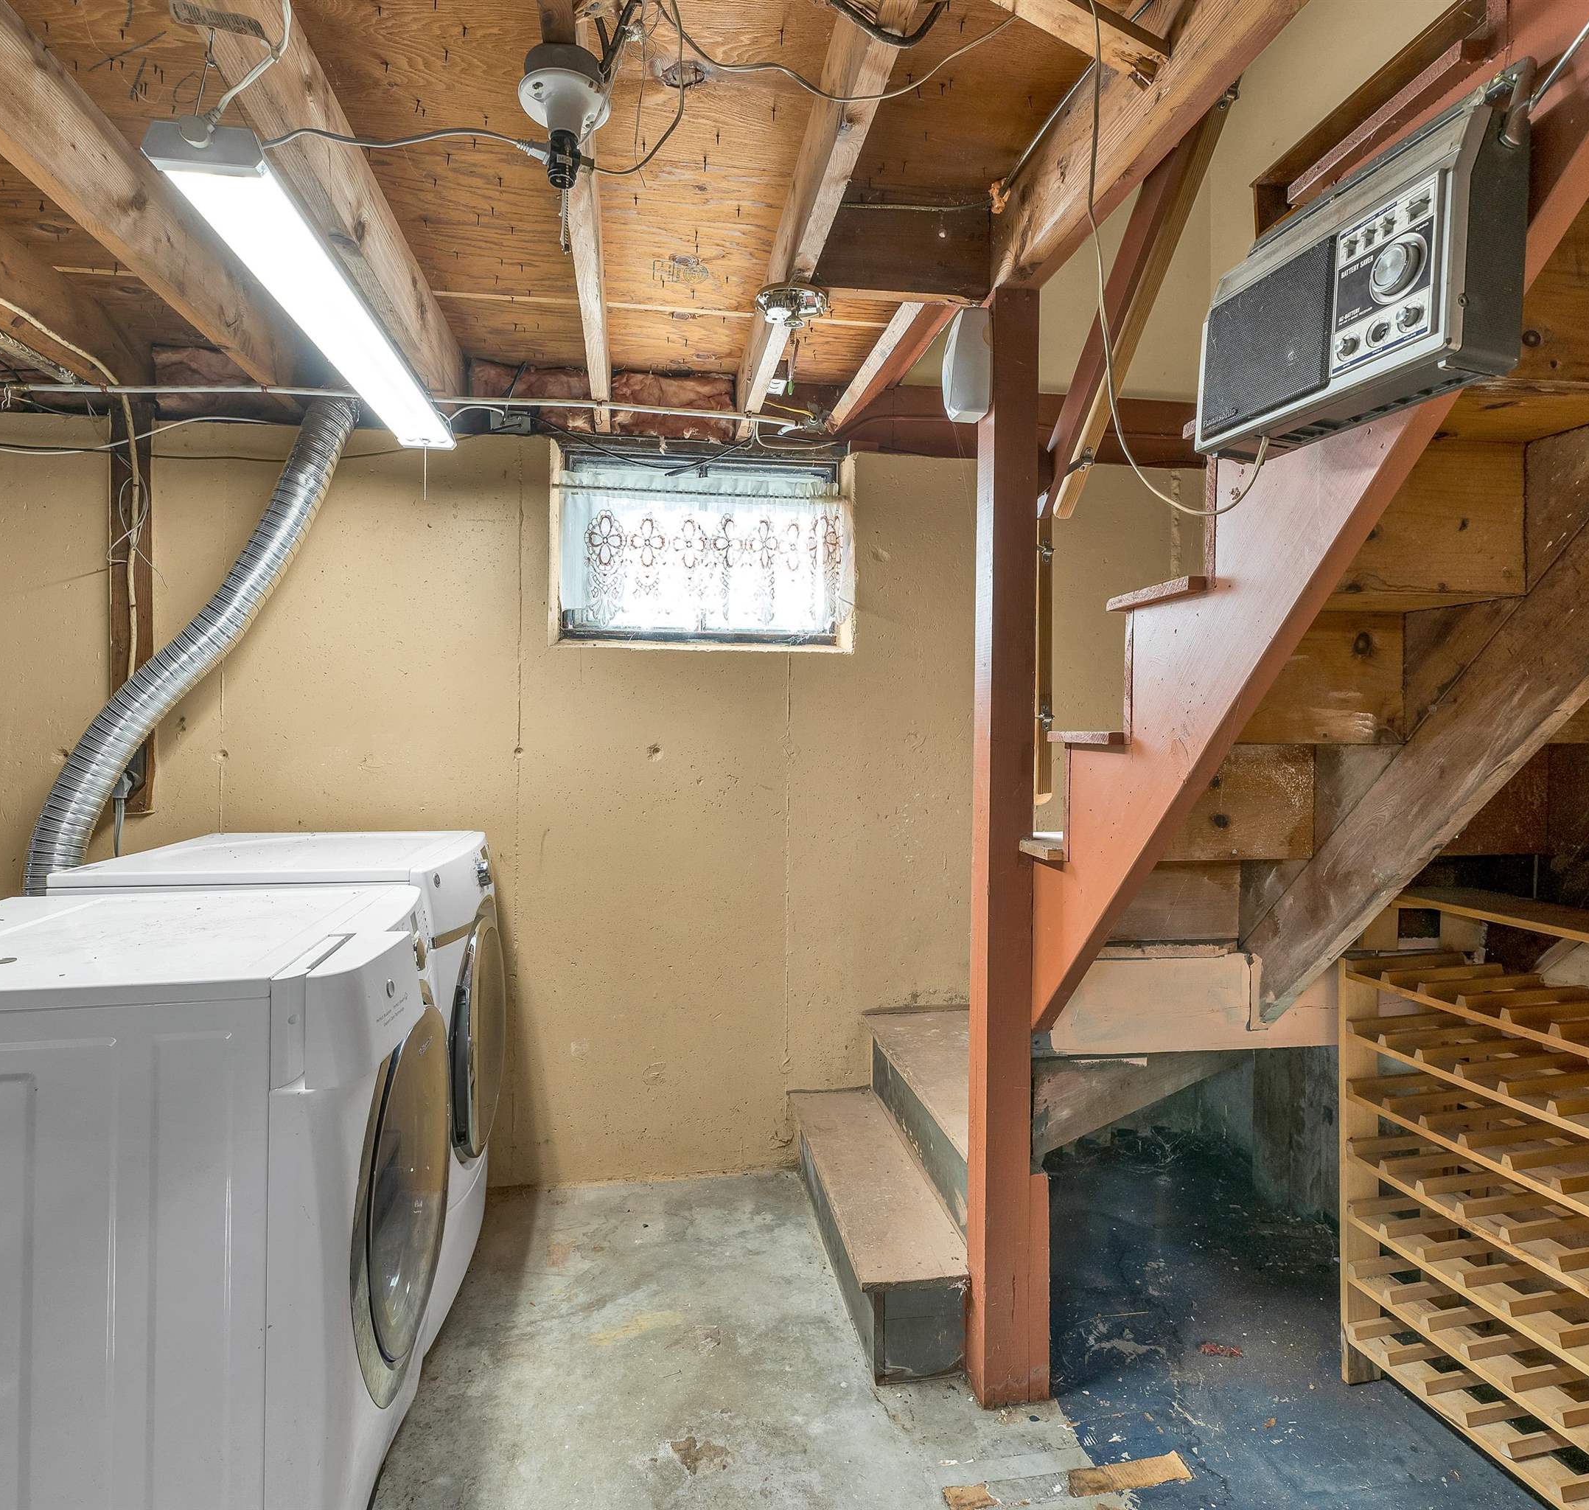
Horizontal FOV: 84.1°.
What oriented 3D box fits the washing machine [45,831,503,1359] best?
[{"bbox_3d":[-1.108,0.738,2.091,0.757,1.037,0.680,0,1,-10],"label":"washing machine"}]

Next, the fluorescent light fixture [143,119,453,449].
[{"bbox_3d":[-0.925,-0.872,1.839,0.158,0.066,1.195,0,1,-9],"label":"fluorescent light fixture"}]

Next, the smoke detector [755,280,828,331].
[{"bbox_3d":[-0.005,-0.895,1.786,0.147,0.046,0.147,0,1,-10],"label":"smoke detector"}]

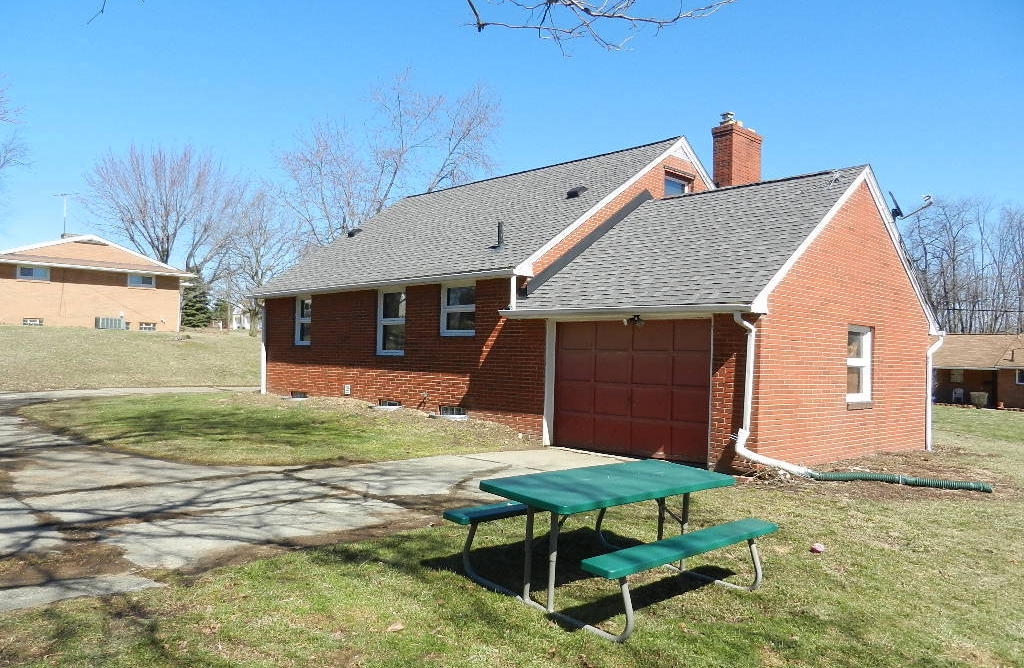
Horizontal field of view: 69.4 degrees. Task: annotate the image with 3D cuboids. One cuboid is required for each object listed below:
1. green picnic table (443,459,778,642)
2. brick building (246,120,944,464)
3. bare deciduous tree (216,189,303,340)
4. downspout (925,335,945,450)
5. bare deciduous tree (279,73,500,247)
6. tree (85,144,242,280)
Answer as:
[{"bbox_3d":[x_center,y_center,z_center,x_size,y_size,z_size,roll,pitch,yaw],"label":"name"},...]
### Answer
[{"bbox_3d":[0.703,1.378,5.112,1.840,0.752,1.480,3,0,-43],"label":"green picnic table"},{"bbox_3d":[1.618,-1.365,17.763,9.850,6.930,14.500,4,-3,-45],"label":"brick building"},{"bbox_3d":[-12.404,-3.485,35.873,4.381,7.205,4.162,2,-2,-19],"label":"bare deciduous tree"},{"bbox_3d":[8.290,1.156,14.546,0.380,2.240,0.140,4,-3,-45],"label":"downspout"},{"bbox_3d":[-7.020,-7.133,40.740,12.308,14.748,11.693,2,-2,-9],"label":"bare deciduous tree"},{"bbox_3d":[-27.557,-7.655,57.745,12.392,14.431,11.773,3,-2,-25],"label":"tree"}]

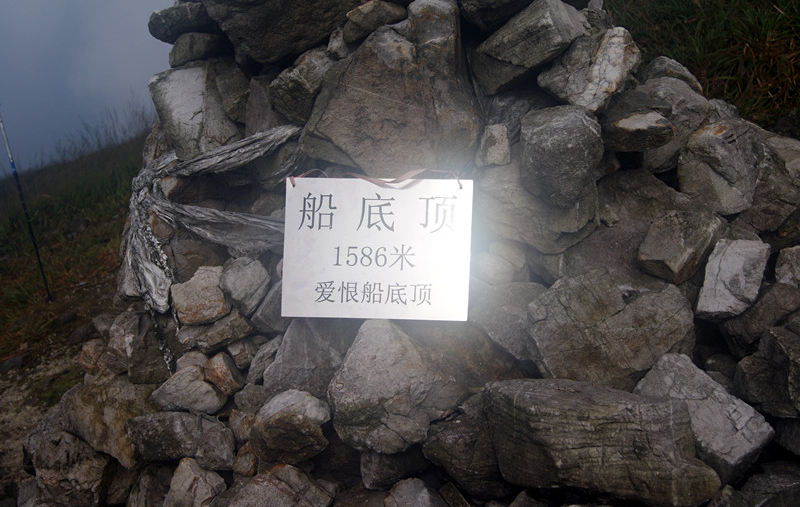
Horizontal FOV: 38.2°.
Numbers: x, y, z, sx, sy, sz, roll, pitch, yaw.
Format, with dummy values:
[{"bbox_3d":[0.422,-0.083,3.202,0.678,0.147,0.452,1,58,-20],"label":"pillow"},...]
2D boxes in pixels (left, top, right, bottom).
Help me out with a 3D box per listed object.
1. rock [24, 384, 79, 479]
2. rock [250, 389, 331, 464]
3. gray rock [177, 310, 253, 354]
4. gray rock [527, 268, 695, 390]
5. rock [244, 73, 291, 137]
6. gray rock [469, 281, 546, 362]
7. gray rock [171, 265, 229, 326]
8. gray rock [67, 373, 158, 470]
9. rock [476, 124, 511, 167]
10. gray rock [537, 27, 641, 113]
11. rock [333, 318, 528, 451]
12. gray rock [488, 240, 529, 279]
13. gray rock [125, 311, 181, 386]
[{"bbox_3d":[-0.789,0.403,2.620,0.143,0.201,0.160,2,7,0],"label":"rock"},{"bbox_3d":[-0.234,0.372,2.500,0.165,0.145,0.150,0,8,0],"label":"rock"},{"bbox_3d":[-0.420,0.179,2.620,0.170,0.099,0.130,2,7,0],"label":"gray rock"},{"bbox_3d":[0.455,0.164,2.500,0.357,0.259,0.220,2,7,0],"label":"gray rock"},{"bbox_3d":[-0.305,-0.343,2.660,0.100,0.140,0.100,3,8,15],"label":"rock"},{"bbox_3d":[0.237,0.151,2.570,0.180,0.175,0.160,0,10,0],"label":"gray rock"},{"bbox_3d":[-0.442,0.093,2.550,0.125,0.130,0.115,3,8,15],"label":"gray rock"},{"bbox_3d":[-0.646,0.372,2.580,0.200,0.200,0.170,5,8,25],"label":"gray rock"},{"bbox_3d":[0.205,-0.237,2.540,0.075,0.090,0.075,1,8,0],"label":"rock"},{"bbox_3d":[0.433,-0.423,2.660,0.236,0.195,0.190,2,7,0],"label":"gray rock"},{"bbox_3d":[0.052,0.279,2.440,0.370,0.270,0.270,1,8,0],"label":"rock"},{"bbox_3d":[0.241,0.013,2.570,0.097,0.088,0.090,2,7,0],"label":"gray rock"},{"bbox_3d":[-0.565,0.217,2.640,0.125,0.155,0.135,0,10,0],"label":"gray rock"}]

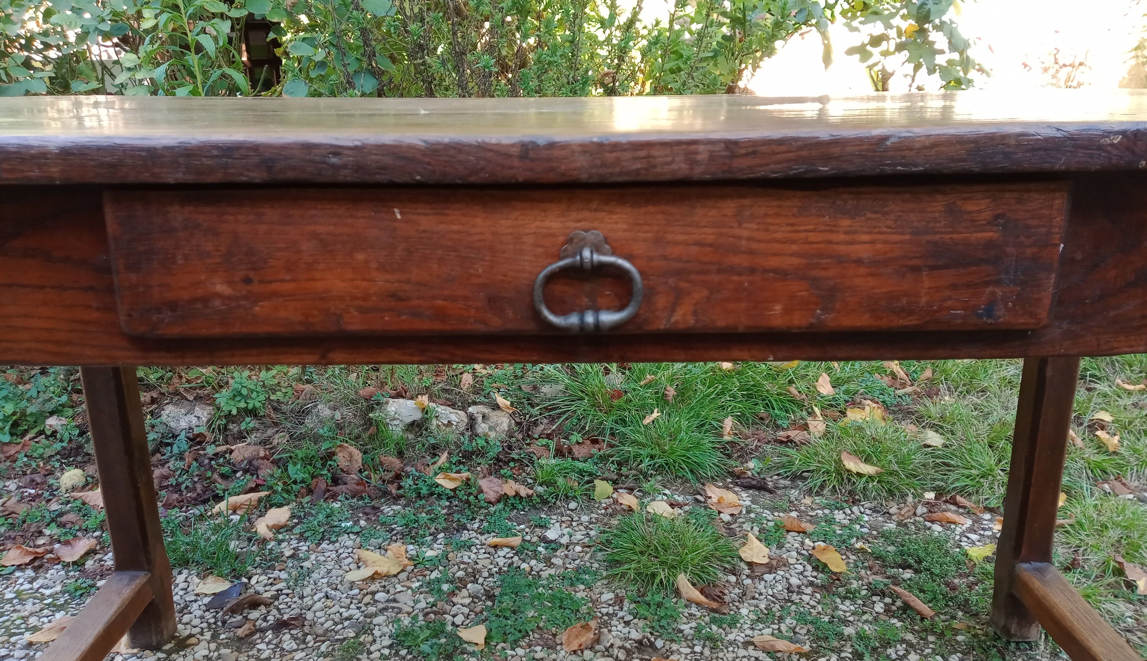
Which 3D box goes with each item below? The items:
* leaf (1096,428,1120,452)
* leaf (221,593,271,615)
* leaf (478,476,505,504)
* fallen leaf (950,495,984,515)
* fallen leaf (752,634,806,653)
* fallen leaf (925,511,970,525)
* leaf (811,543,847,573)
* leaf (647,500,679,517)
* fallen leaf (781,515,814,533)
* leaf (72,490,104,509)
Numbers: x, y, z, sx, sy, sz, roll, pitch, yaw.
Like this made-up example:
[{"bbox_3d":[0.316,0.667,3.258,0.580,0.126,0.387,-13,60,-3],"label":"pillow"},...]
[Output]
[{"bbox_3d":[1.085,0.223,1.817,0.052,0.035,0.045,13,21,38],"label":"leaf"},{"bbox_3d":[-0.498,0.417,1.364,0.076,0.022,0.026,-7,17,-21],"label":"leaf"},{"bbox_3d":[-0.150,0.300,1.695,0.044,0.025,0.077,-6,17,-17],"label":"leaf"},{"bbox_3d":[0.714,0.316,1.621,0.064,0.022,0.027,11,20,35],"label":"fallen leaf"},{"bbox_3d":[0.290,0.440,1.258,0.077,0.017,0.034,4,17,15],"label":"fallen leaf"},{"bbox_3d":[0.670,0.337,1.607,0.078,0.015,0.028,3,16,12],"label":"fallen leaf"},{"bbox_3d":[0.427,0.373,1.472,0.038,0.020,0.068,-10,19,-28],"label":"leaf"},{"bbox_3d":[0.162,0.326,1.636,0.062,0.020,0.042,4,17,15],"label":"leaf"},{"bbox_3d":[0.390,0.340,1.570,0.055,0.020,0.030,11,20,33],"label":"fallen leaf"},{"bbox_3d":[-0.892,0.314,1.662,0.075,0.024,0.050,1,16,5],"label":"leaf"}]

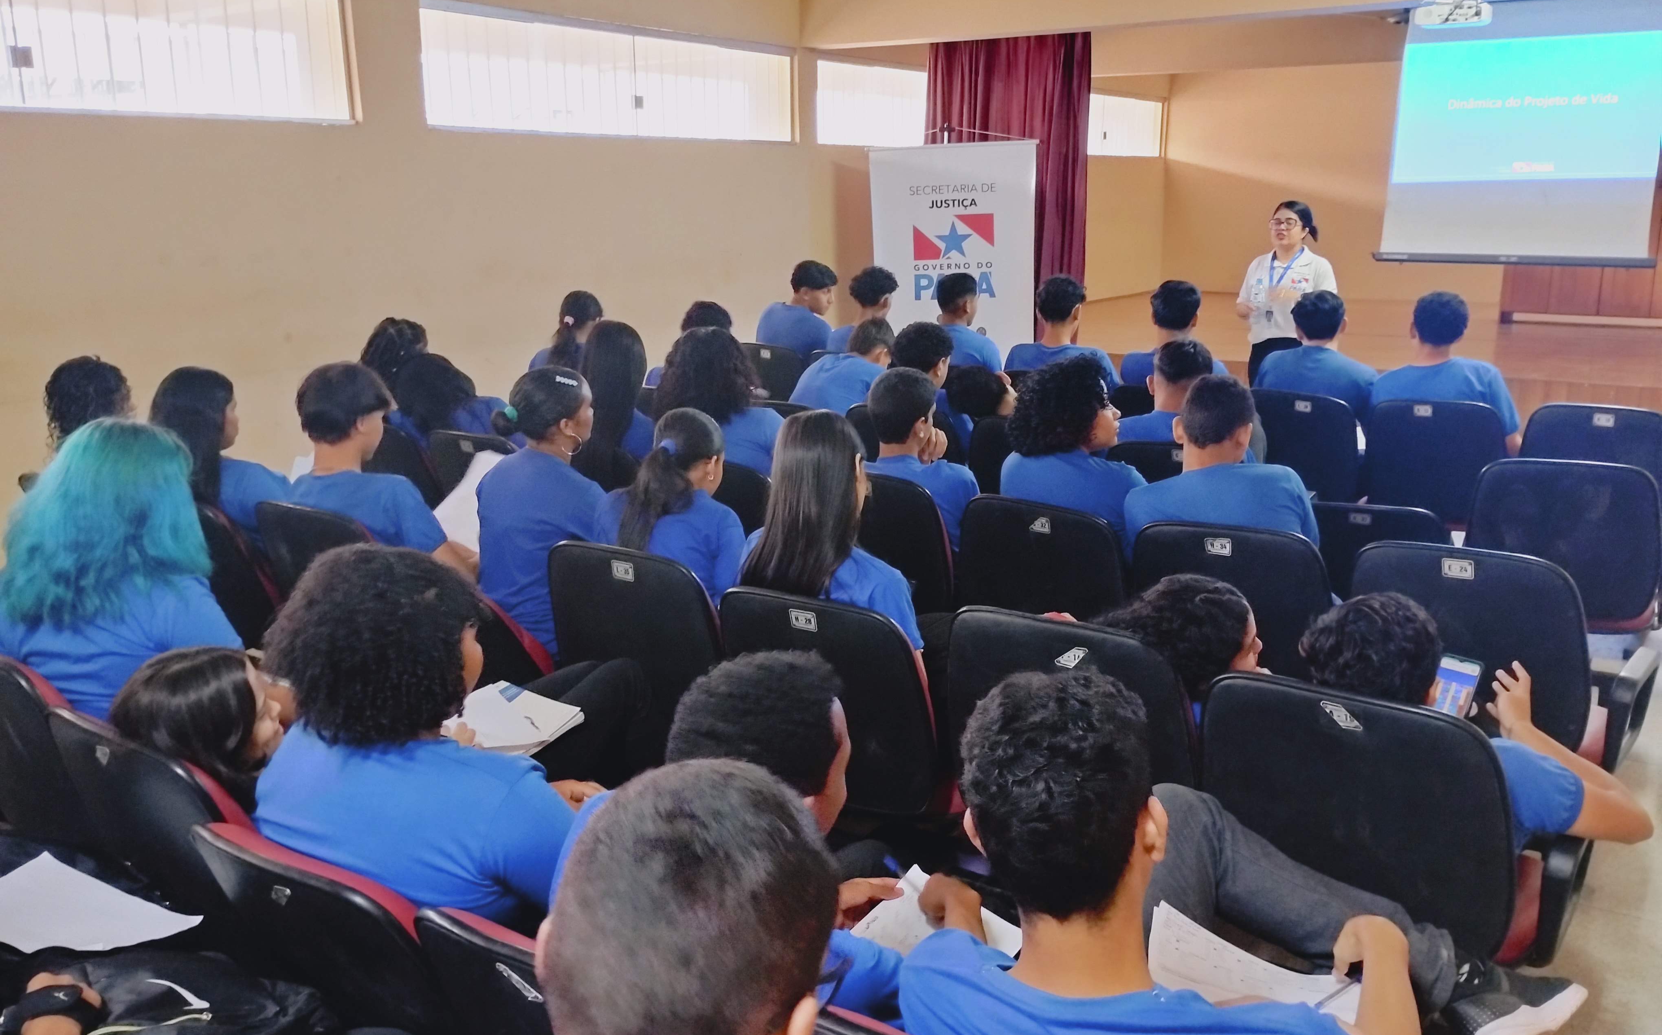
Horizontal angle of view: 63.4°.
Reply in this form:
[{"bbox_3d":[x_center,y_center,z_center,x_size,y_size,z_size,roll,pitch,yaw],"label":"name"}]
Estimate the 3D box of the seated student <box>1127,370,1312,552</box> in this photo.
[{"bbox_3d":[1.184,0.185,3.697,0.500,1.220,0.760,8,16,31],"label":"seated student"}]

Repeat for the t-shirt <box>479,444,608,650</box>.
[{"bbox_3d":[-0.688,0.070,3.448,0.430,0.570,0.290,10,17,38],"label":"t-shirt"}]

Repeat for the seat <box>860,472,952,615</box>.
[{"bbox_3d":[0.296,0.261,4.141,0.520,0.895,0.620,8,16,31],"label":"seat"}]

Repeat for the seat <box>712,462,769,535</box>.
[{"bbox_3d":[-0.232,0.199,4.291,0.530,0.875,0.620,8,17,32],"label":"seat"}]

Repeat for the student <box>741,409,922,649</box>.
[{"bbox_3d":[0.210,0.318,3.181,0.460,1.235,0.740,8,16,31],"label":"student"}]

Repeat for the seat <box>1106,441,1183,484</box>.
[{"bbox_3d":[1.263,0.134,4.558,0.550,0.890,0.650,8,16,33],"label":"seat"}]

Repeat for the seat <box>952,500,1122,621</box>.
[{"bbox_3d":[0.702,0.350,3.697,0.550,0.890,0.650,8,16,33],"label":"seat"}]

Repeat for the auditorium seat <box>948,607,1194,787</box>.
[{"bbox_3d":[0.600,0.589,2.832,0.560,0.870,0.620,8,16,31],"label":"auditorium seat"}]

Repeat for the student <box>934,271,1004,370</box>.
[{"bbox_3d":[0.714,-0.511,6.284,0.460,1.265,0.750,9,17,34],"label":"student"}]

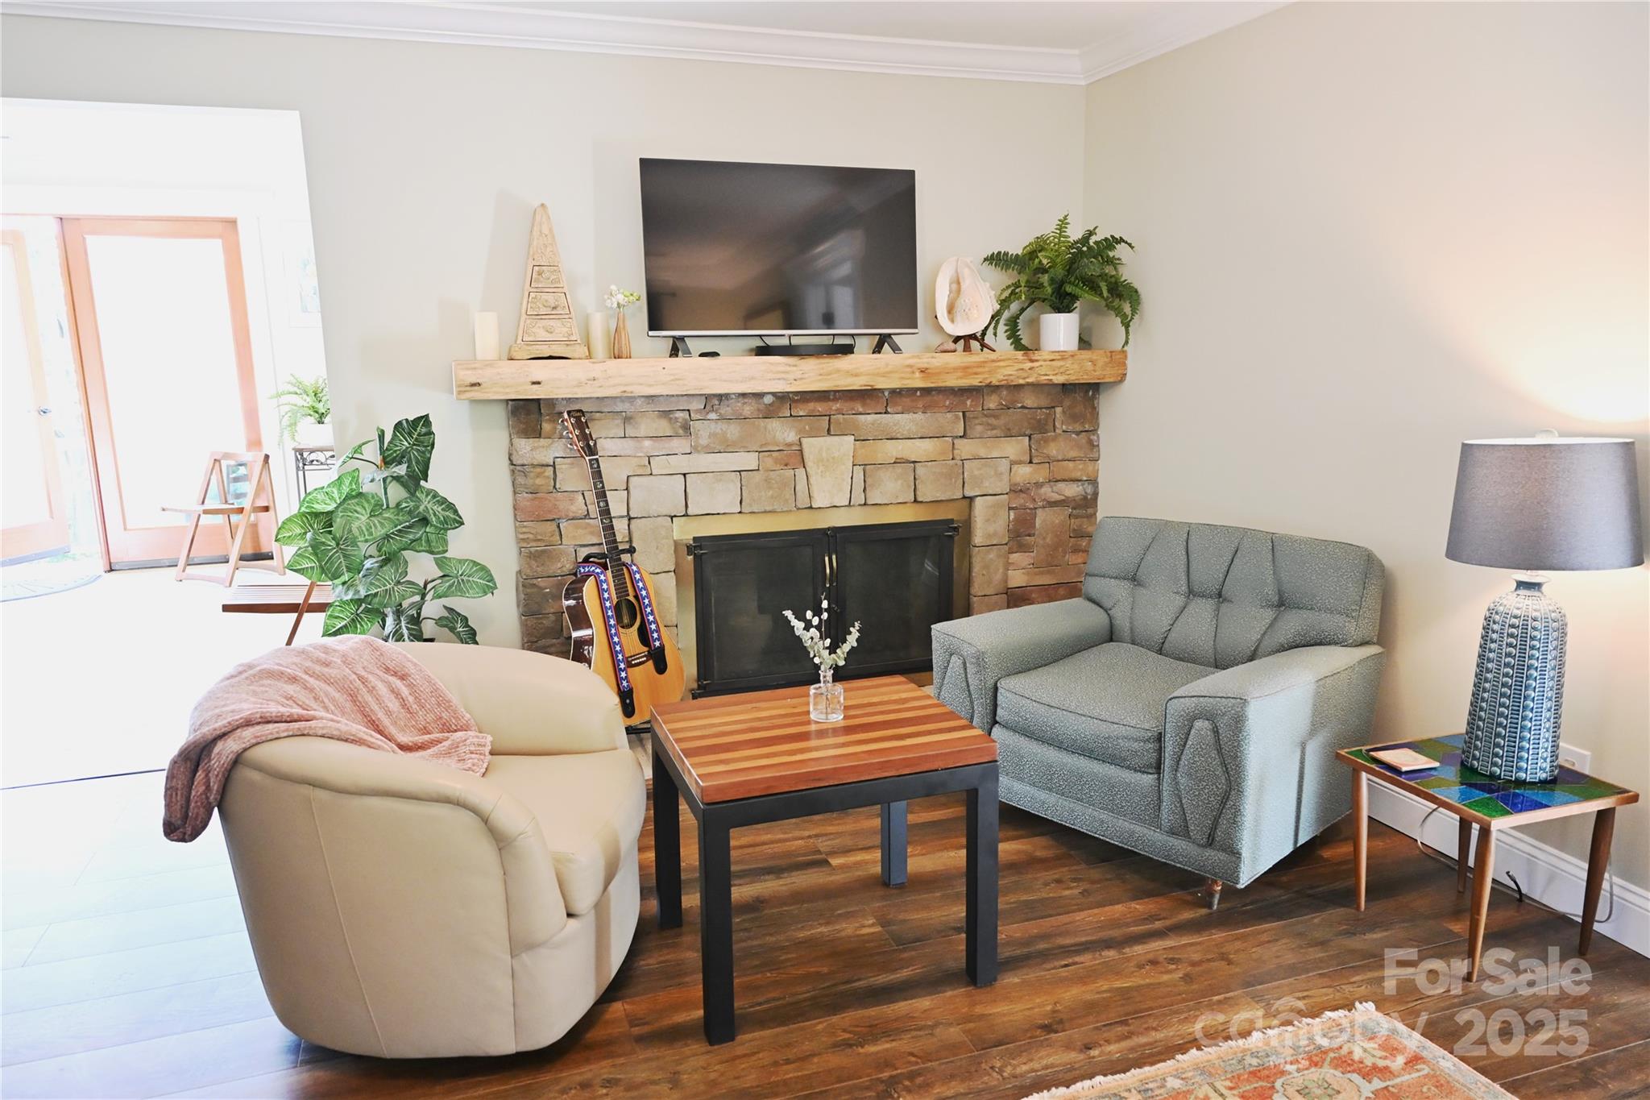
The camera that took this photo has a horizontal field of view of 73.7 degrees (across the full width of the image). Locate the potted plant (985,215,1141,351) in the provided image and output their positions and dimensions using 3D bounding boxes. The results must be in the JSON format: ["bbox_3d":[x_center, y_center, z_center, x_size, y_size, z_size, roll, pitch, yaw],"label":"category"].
[{"bbox_3d":[0.822,-0.960,3.972,0.564,0.481,0.509,-4,12,-18],"label":"potted plant"}]

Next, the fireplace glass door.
[{"bbox_3d":[0.015,0.211,4.124,1.043,0.592,0.060,-4,11,-18],"label":"fireplace glass door"}]

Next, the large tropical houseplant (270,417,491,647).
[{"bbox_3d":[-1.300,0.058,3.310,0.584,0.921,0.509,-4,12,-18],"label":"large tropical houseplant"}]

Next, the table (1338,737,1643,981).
[{"bbox_3d":[1.484,0.693,2.514,0.414,0.397,0.414,-4,11,-18],"label":"table"}]

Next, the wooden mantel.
[{"bbox_3d":[-0.058,-0.626,3.892,2.386,0.124,0.302,-4,12,-18],"label":"wooden mantel"}]

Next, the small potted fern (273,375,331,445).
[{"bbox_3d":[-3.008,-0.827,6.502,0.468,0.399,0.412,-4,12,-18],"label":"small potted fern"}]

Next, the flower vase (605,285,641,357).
[{"bbox_3d":[-0.672,-0.759,3.672,0.119,0.240,0.100,-4,11,-18],"label":"flower vase"}]

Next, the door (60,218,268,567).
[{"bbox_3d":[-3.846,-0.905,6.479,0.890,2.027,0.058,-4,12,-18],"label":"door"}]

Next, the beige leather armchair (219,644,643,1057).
[{"bbox_3d":[-0.782,0.584,2.348,0.777,0.688,0.756,0,11,4],"label":"beige leather armchair"}]

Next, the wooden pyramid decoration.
[{"bbox_3d":[-0.919,-0.873,3.595,0.249,0.499,0.190,-4,11,-18],"label":"wooden pyramid decoration"}]

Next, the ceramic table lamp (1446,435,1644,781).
[{"bbox_3d":[1.558,0.121,2.428,0.365,0.757,0.365,-4,11,-18],"label":"ceramic table lamp"}]

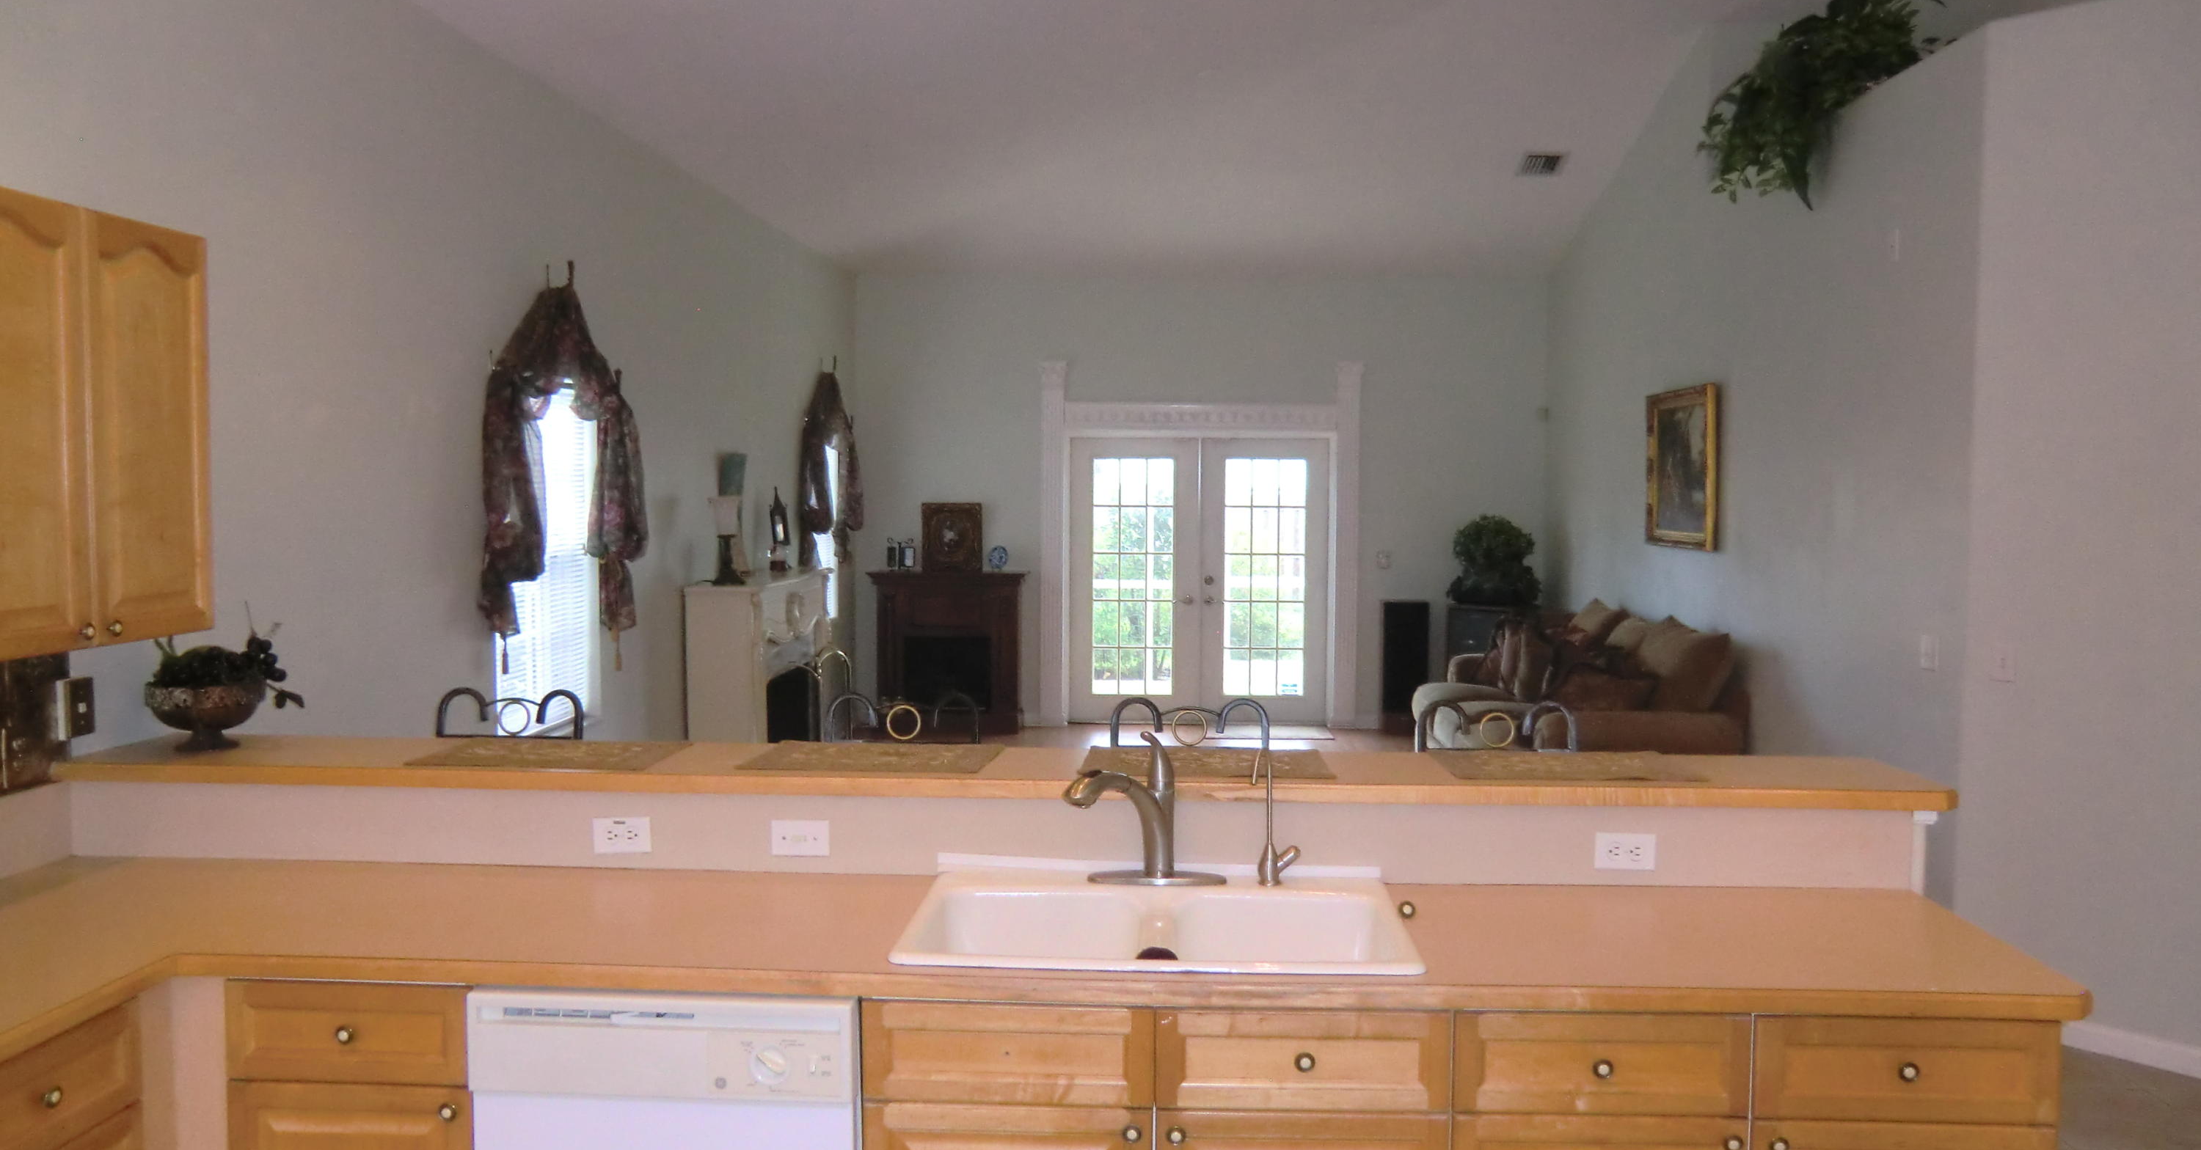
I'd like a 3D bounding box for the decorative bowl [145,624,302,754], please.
[{"bbox_3d":[-1.891,0.242,3.283,0.300,0.251,0.250,0,3,4],"label":"decorative bowl"}]

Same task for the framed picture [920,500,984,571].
[{"bbox_3d":[-1.013,-0.251,10.346,0.415,0.460,0.070,1,4,3],"label":"framed picture"}]

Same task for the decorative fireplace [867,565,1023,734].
[{"bbox_3d":[-1.058,0.521,10.735,1.056,1.112,0.380,0,3,4],"label":"decorative fireplace"}]

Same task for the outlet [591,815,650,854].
[{"bbox_3d":[-0.950,0.517,3.030,0.115,0.071,0.012,0,3,4],"label":"outlet"}]

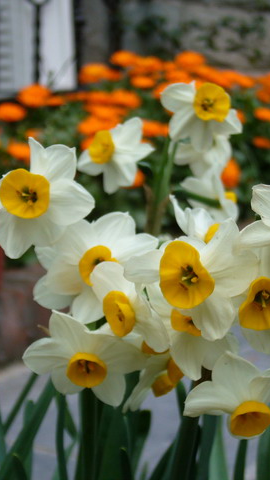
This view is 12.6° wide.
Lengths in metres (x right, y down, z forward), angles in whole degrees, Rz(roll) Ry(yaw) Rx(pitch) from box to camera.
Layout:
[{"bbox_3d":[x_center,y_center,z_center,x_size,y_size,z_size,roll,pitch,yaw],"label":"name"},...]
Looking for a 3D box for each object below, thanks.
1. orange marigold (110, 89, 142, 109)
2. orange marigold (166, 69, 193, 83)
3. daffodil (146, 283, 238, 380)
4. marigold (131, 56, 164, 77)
[{"bbox_3d":[-0.016,-0.241,2.080,0.054,0.032,0.054,0,9,0],"label":"orange marigold"},{"bbox_3d":[0.083,-0.307,2.280,0.053,0.028,0.053,0,9,0],"label":"orange marigold"},{"bbox_3d":[0.025,0.040,0.530,0.043,0.043,0.026,0,7,3],"label":"daffodil"},{"bbox_3d":[0.021,-0.324,2.280,0.060,0.034,0.058,0,9,0],"label":"marigold"}]

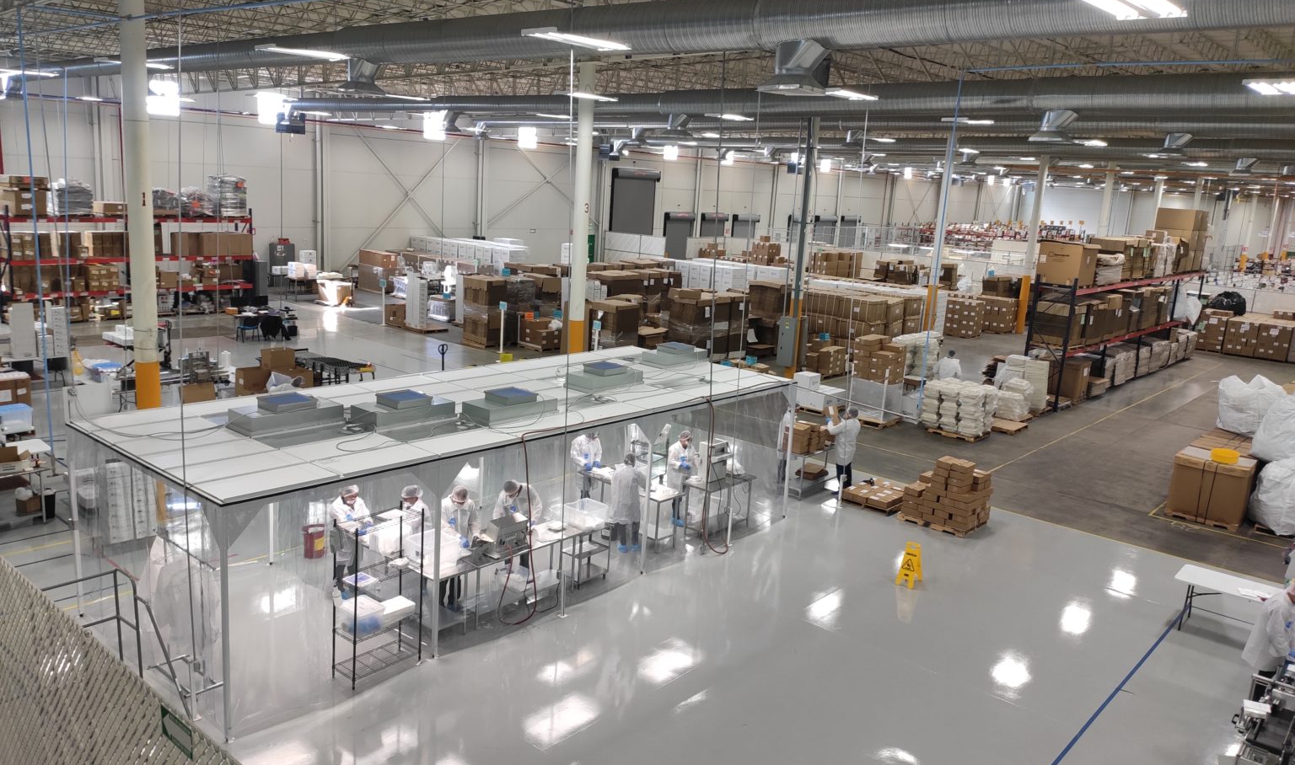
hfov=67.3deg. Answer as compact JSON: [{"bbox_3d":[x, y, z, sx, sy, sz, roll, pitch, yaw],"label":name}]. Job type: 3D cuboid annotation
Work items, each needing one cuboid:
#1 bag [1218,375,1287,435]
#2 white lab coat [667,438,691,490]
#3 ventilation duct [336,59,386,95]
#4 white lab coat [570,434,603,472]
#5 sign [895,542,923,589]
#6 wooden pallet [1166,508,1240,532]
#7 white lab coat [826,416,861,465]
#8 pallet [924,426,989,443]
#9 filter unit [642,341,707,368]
[{"bbox_3d":[12.619,0.480,20.218,1.080,1.040,1.080,13,15,39],"label":"bag"},{"bbox_3d":[0.589,1.387,16.112,0.530,0.930,0.400,-5,15,-35],"label":"white lab coat"},{"bbox_3d":[-5.272,-5.623,17.847,0.760,0.620,0.680,14,16,39],"label":"ventilation duct"},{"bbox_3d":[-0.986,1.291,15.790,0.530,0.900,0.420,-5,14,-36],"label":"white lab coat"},{"bbox_3d":[3.921,2.691,14.399,0.285,0.635,0.360,14,16,39],"label":"sign"},{"bbox_3d":[10.617,2.503,18.429,1.190,0.130,1.020,13,15,39],"label":"wooden pallet"},{"bbox_3d":[3.744,1.097,18.453,0.520,0.980,0.520,15,16,42],"label":"white lab coat"},{"bbox_3d":[7.627,1.173,23.744,1.250,0.140,1.120,14,16,39],"label":"pallet"},{"bbox_3d":[0.470,-0.495,17.103,0.570,0.310,1.180,13,15,39],"label":"filter unit"}]

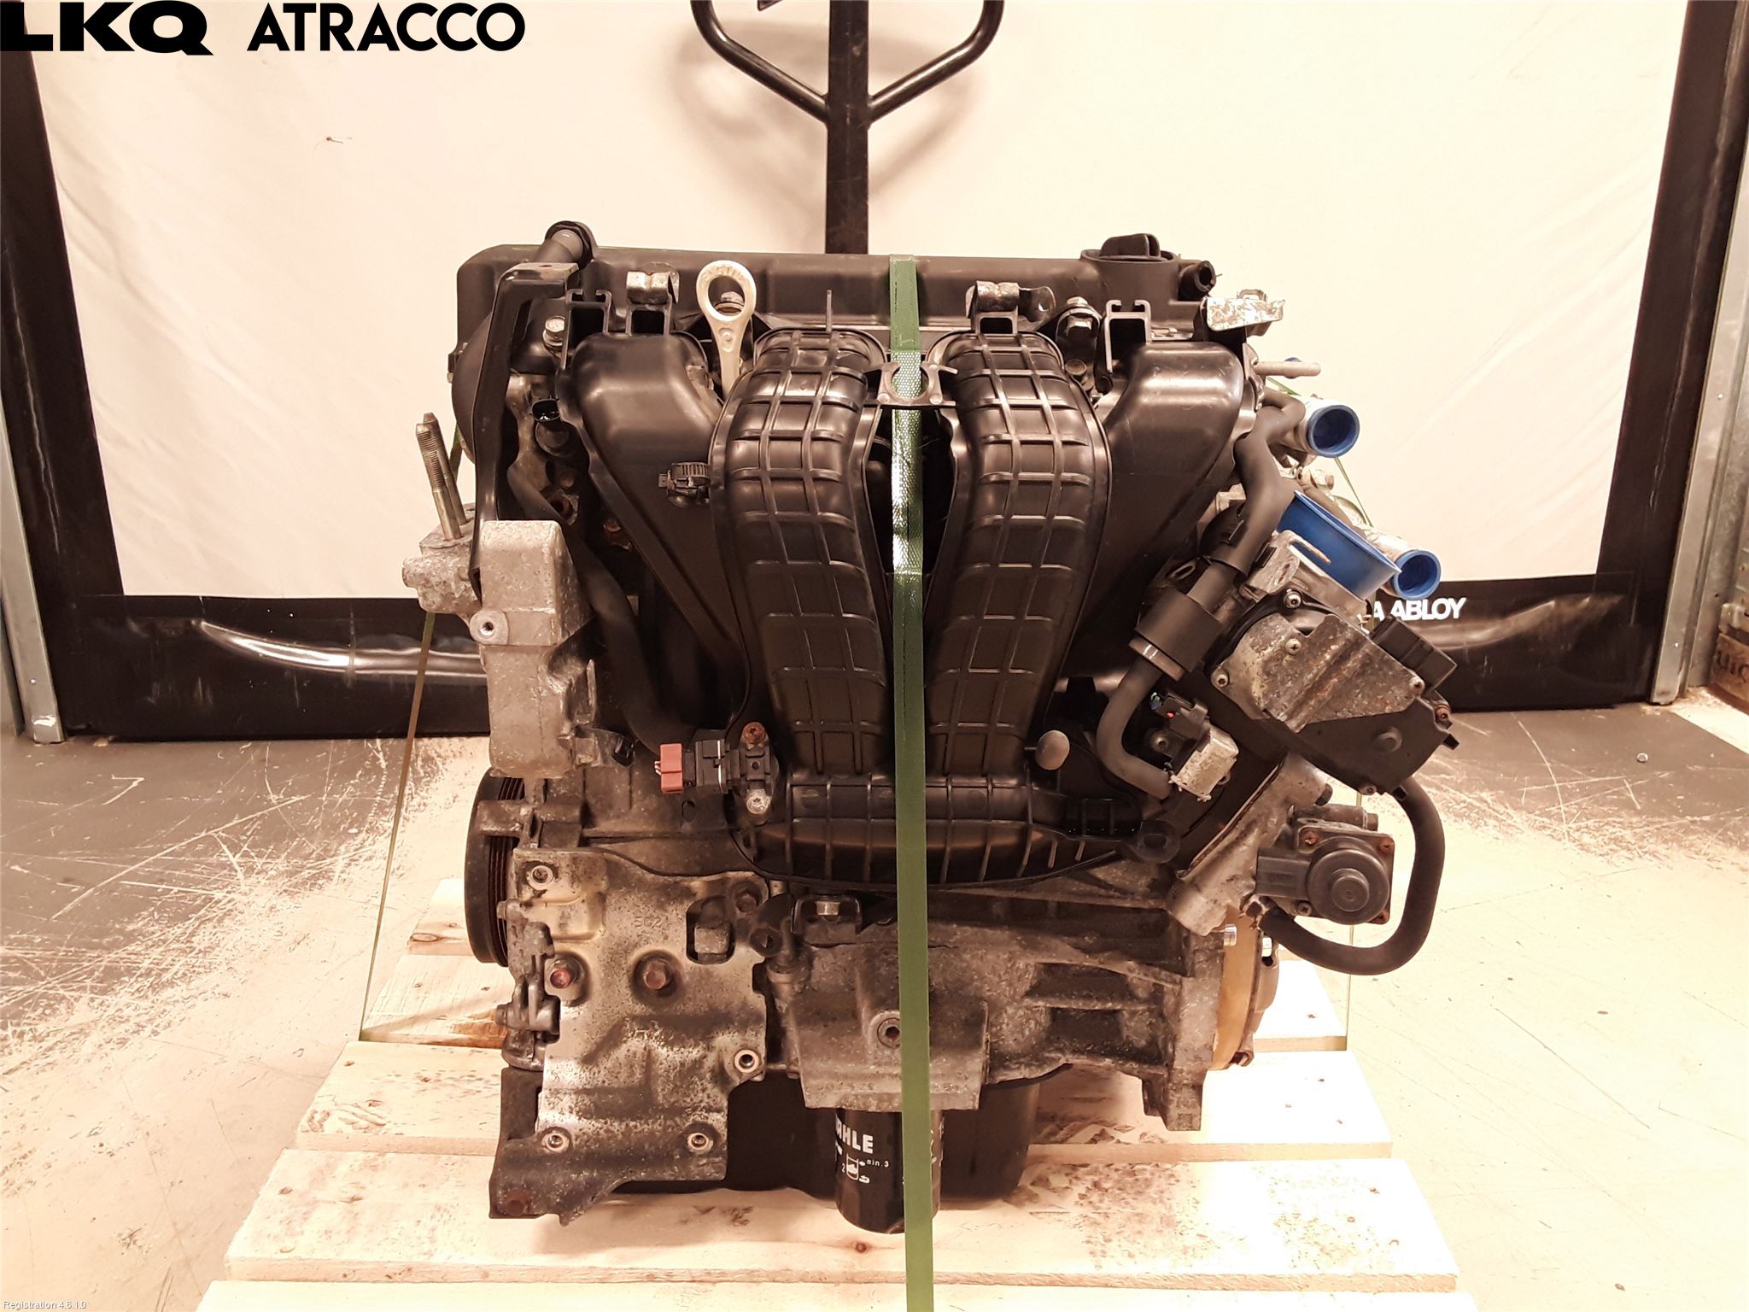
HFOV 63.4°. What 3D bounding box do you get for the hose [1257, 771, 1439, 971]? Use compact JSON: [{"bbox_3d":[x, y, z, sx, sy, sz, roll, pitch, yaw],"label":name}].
[{"bbox_3d":[0.302,0.139,0.905,0.121,0.120,0.075,0,20,0],"label":"hose"}]

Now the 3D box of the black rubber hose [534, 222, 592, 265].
[{"bbox_3d":[-0.212,-0.278,0.950,0.045,0.042,0.055,0,20,0],"label":"black rubber hose"}]

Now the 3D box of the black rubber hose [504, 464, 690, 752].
[{"bbox_3d":[-0.179,-0.033,0.910,0.127,0.172,0.110,0,20,0],"label":"black rubber hose"}]

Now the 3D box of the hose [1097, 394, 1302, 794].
[{"bbox_3d":[0.207,-0.045,0.885,0.145,0.218,0.165,0,20,0],"label":"hose"}]

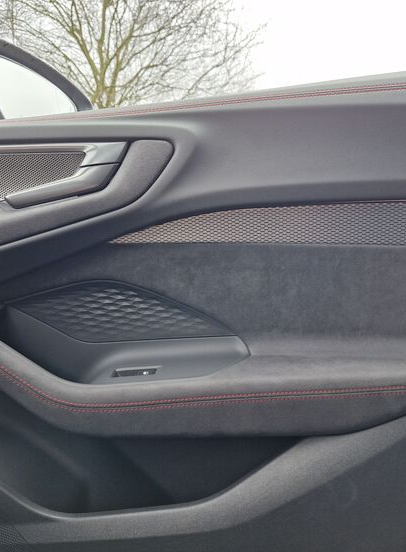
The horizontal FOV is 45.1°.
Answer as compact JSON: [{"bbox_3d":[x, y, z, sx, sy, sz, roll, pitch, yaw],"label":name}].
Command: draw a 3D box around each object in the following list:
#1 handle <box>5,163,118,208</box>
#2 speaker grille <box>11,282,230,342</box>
[{"bbox_3d":[-0.197,-0.124,0.675,0.157,0.062,0.032,0,13,0],"label":"handle"},{"bbox_3d":[-0.117,0.052,0.690,0.305,0.085,0.045,1,13,4],"label":"speaker grille"}]

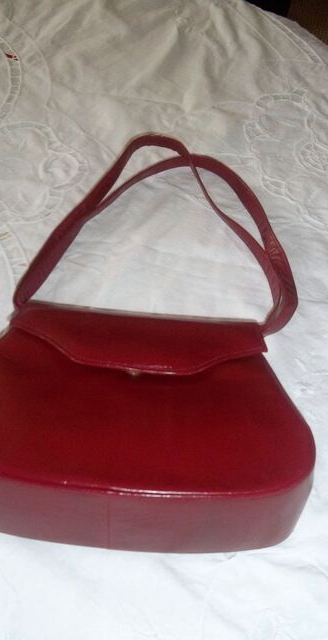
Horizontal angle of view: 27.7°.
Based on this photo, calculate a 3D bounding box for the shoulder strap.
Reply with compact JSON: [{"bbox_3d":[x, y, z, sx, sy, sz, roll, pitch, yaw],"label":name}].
[{"bbox_3d":[0.000,-0.107,0.720,0.274,0.048,0.290,4,50,0],"label":"shoulder strap"}]

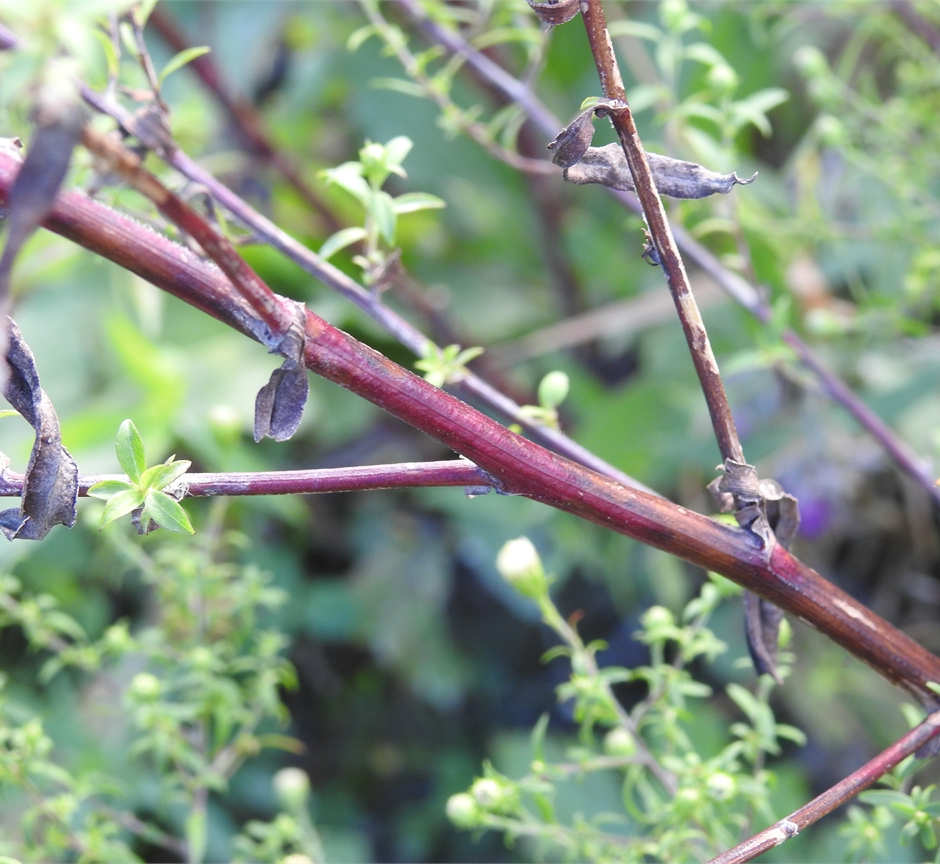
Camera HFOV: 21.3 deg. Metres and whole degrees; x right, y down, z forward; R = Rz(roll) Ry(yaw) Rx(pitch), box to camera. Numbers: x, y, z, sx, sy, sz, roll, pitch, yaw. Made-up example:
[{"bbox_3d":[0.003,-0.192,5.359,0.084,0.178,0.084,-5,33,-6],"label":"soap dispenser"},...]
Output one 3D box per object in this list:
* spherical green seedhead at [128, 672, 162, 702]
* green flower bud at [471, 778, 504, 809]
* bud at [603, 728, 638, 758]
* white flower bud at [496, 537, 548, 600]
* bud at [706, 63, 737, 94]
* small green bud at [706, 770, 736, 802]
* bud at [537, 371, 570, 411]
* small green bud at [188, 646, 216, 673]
[{"bbox_3d":[-0.071,0.056,0.550,0.007,0.007,0.007,0,18,0],"label":"spherical green seedhead"},{"bbox_3d":[0.004,0.081,0.560,0.007,0.007,0.007,-15,39,0],"label":"green flower bud"},{"bbox_3d":[0.028,0.058,0.470,0.006,0.006,0.006,-12,17,0],"label":"bud"},{"bbox_3d":[0.009,0.025,0.450,0.008,0.011,0.008,-28,12,0],"label":"white flower bud"},{"bbox_3d":[0.061,-0.085,0.600,0.008,0.008,0.008,0,24,0],"label":"bud"},{"bbox_3d":[0.047,0.067,0.470,0.006,0.005,0.006,0,45,0],"label":"small green bud"},{"bbox_3d":[0.015,-0.008,0.460,0.006,0.007,0.006,12,12,0],"label":"bud"},{"bbox_3d":[-0.061,0.052,0.570,0.006,0.006,0.006,0,18,0],"label":"small green bud"}]

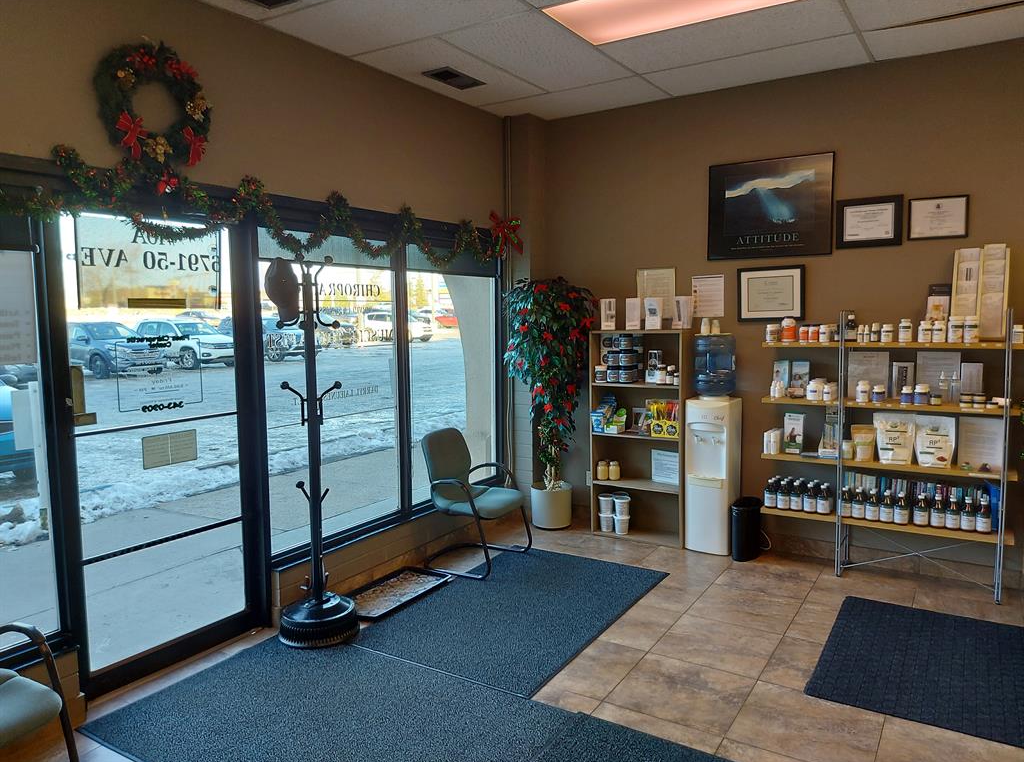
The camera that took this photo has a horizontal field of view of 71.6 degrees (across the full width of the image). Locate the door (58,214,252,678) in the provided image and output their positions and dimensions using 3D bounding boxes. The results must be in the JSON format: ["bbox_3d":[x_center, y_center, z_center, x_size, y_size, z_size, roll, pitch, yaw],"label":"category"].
[{"bbox_3d":[-1.598,0.272,3.289,0.060,2.070,0.880,3,7,33],"label":"door"}]

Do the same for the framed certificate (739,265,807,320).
[{"bbox_3d":[1.685,-0.566,4.627,0.422,0.346,0.025,2,7,33],"label":"framed certificate"}]

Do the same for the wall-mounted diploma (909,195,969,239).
[{"bbox_3d":[2.454,-0.939,4.090,0.298,0.237,0.020,3,7,33],"label":"wall-mounted diploma"}]

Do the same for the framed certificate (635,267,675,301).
[{"bbox_3d":[1.027,-0.618,5.057,0.282,0.361,0.018,2,7,33],"label":"framed certificate"}]

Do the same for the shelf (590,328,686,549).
[{"bbox_3d":[0.942,0.390,5.068,0.690,1.480,0.270,3,7,33],"label":"shelf"}]

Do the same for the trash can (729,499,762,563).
[{"bbox_3d":[1.566,0.991,4.737,0.190,0.360,0.250,2,7,33],"label":"trash can"}]

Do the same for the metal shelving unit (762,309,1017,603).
[{"bbox_3d":[2.216,0.391,4.264,1.345,1.620,0.260,2,7,33],"label":"metal shelving unit"}]

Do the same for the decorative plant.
[{"bbox_3d":[0.281,0.020,5.316,0.680,1.600,0.600,2,7,33],"label":"decorative plant"}]

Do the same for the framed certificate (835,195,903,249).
[{"bbox_3d":[2.151,-0.953,4.277,0.356,0.290,0.025,2,7,33],"label":"framed certificate"}]

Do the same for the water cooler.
[{"bbox_3d":[1.365,0.421,4.802,0.305,1.460,0.310,3,7,33],"label":"water cooler"}]

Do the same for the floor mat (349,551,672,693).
[{"bbox_3d":[0.058,1.244,3.971,1.110,0.010,1.680,3,7,33],"label":"floor mat"}]

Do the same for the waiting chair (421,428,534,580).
[{"bbox_3d":[-0.217,0.768,4.604,0.600,0.840,0.560,2,6,26],"label":"waiting chair"}]

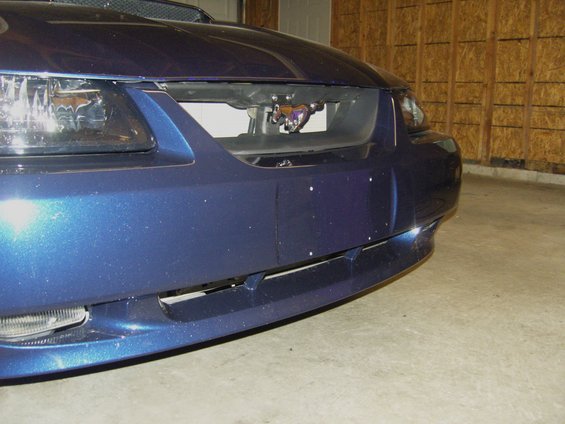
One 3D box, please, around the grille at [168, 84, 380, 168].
[{"bbox_3d":[0.017,-0.181,1.134,0.600,0.160,0.150,-11,15,-43],"label":"grille"}]

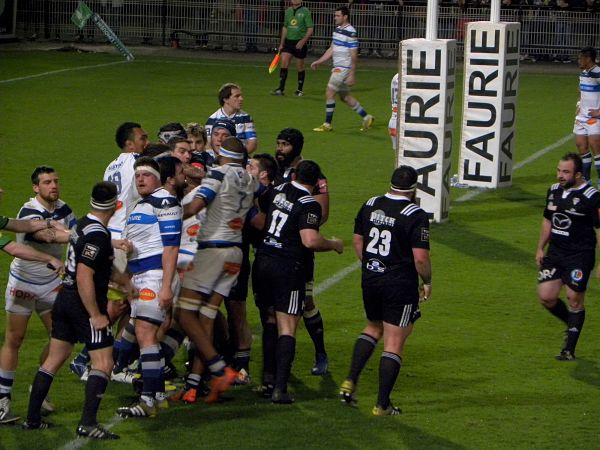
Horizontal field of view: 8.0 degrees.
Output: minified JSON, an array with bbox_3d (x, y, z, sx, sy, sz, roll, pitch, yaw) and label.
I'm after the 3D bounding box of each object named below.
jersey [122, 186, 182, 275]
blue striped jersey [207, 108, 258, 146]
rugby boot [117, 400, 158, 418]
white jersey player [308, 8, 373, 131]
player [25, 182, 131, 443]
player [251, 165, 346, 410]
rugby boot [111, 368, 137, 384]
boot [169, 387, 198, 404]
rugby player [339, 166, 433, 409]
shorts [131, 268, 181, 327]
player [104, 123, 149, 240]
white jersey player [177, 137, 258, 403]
[{"bbox_3d":[-1.083,0.041,31.650,0.400,0.640,0.560,0,5,-20],"label":"jersey"},{"bbox_3d":[-0.682,-0.831,42.600,0.520,0.680,0.320,2,5,-8],"label":"blue striped jersey"},{"bbox_3d":[-1.197,1.350,31.450,0.300,0.140,0.110,1,5,-15],"label":"rugby boot"},{"bbox_3d":[0.631,-2.347,65.100,0.880,1.840,0.600,0,5,-25],"label":"white jersey player"},{"bbox_3d":[-1.588,0.575,30.550,0.750,1.800,0.580,0,6,-28],"label":"player"},{"bbox_3d":[-0.027,0.421,32.800,0.580,1.840,0.600,-3,7,-45],"label":"player"},{"bbox_3d":[-1.367,1.179,33.350,0.290,0.130,0.110,5,6,32],"label":"rugby boot"},{"bbox_3d":[-0.879,1.294,32.450,0.110,0.130,0.290,-3,7,-45],"label":"boot"},{"bbox_3d":[0.640,0.468,32.450,0.640,1.860,0.580,5,6,30],"label":"rugby player"},{"bbox_3d":[-1.068,0.543,31.650,0.360,0.430,0.430,1,5,-18],"label":"shorts"},{"bbox_3d":[-1.410,0.213,34.000,0.750,1.940,0.620,-3,7,-45],"label":"player"},{"bbox_3d":[-0.635,0.359,32.550,0.620,1.970,0.680,0,5,-25],"label":"white jersey player"}]

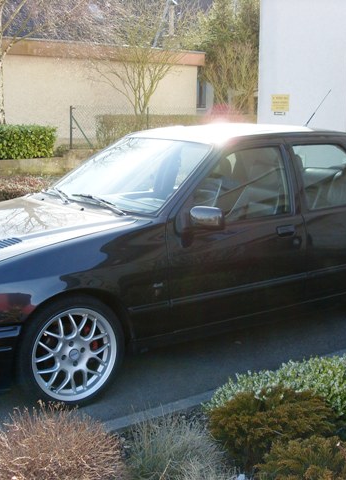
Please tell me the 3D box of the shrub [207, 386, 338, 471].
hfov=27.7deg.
[{"bbox_3d":[0.425,0.805,3.000,0.530,0.310,0.440,1,10,6],"label":"shrub"}]

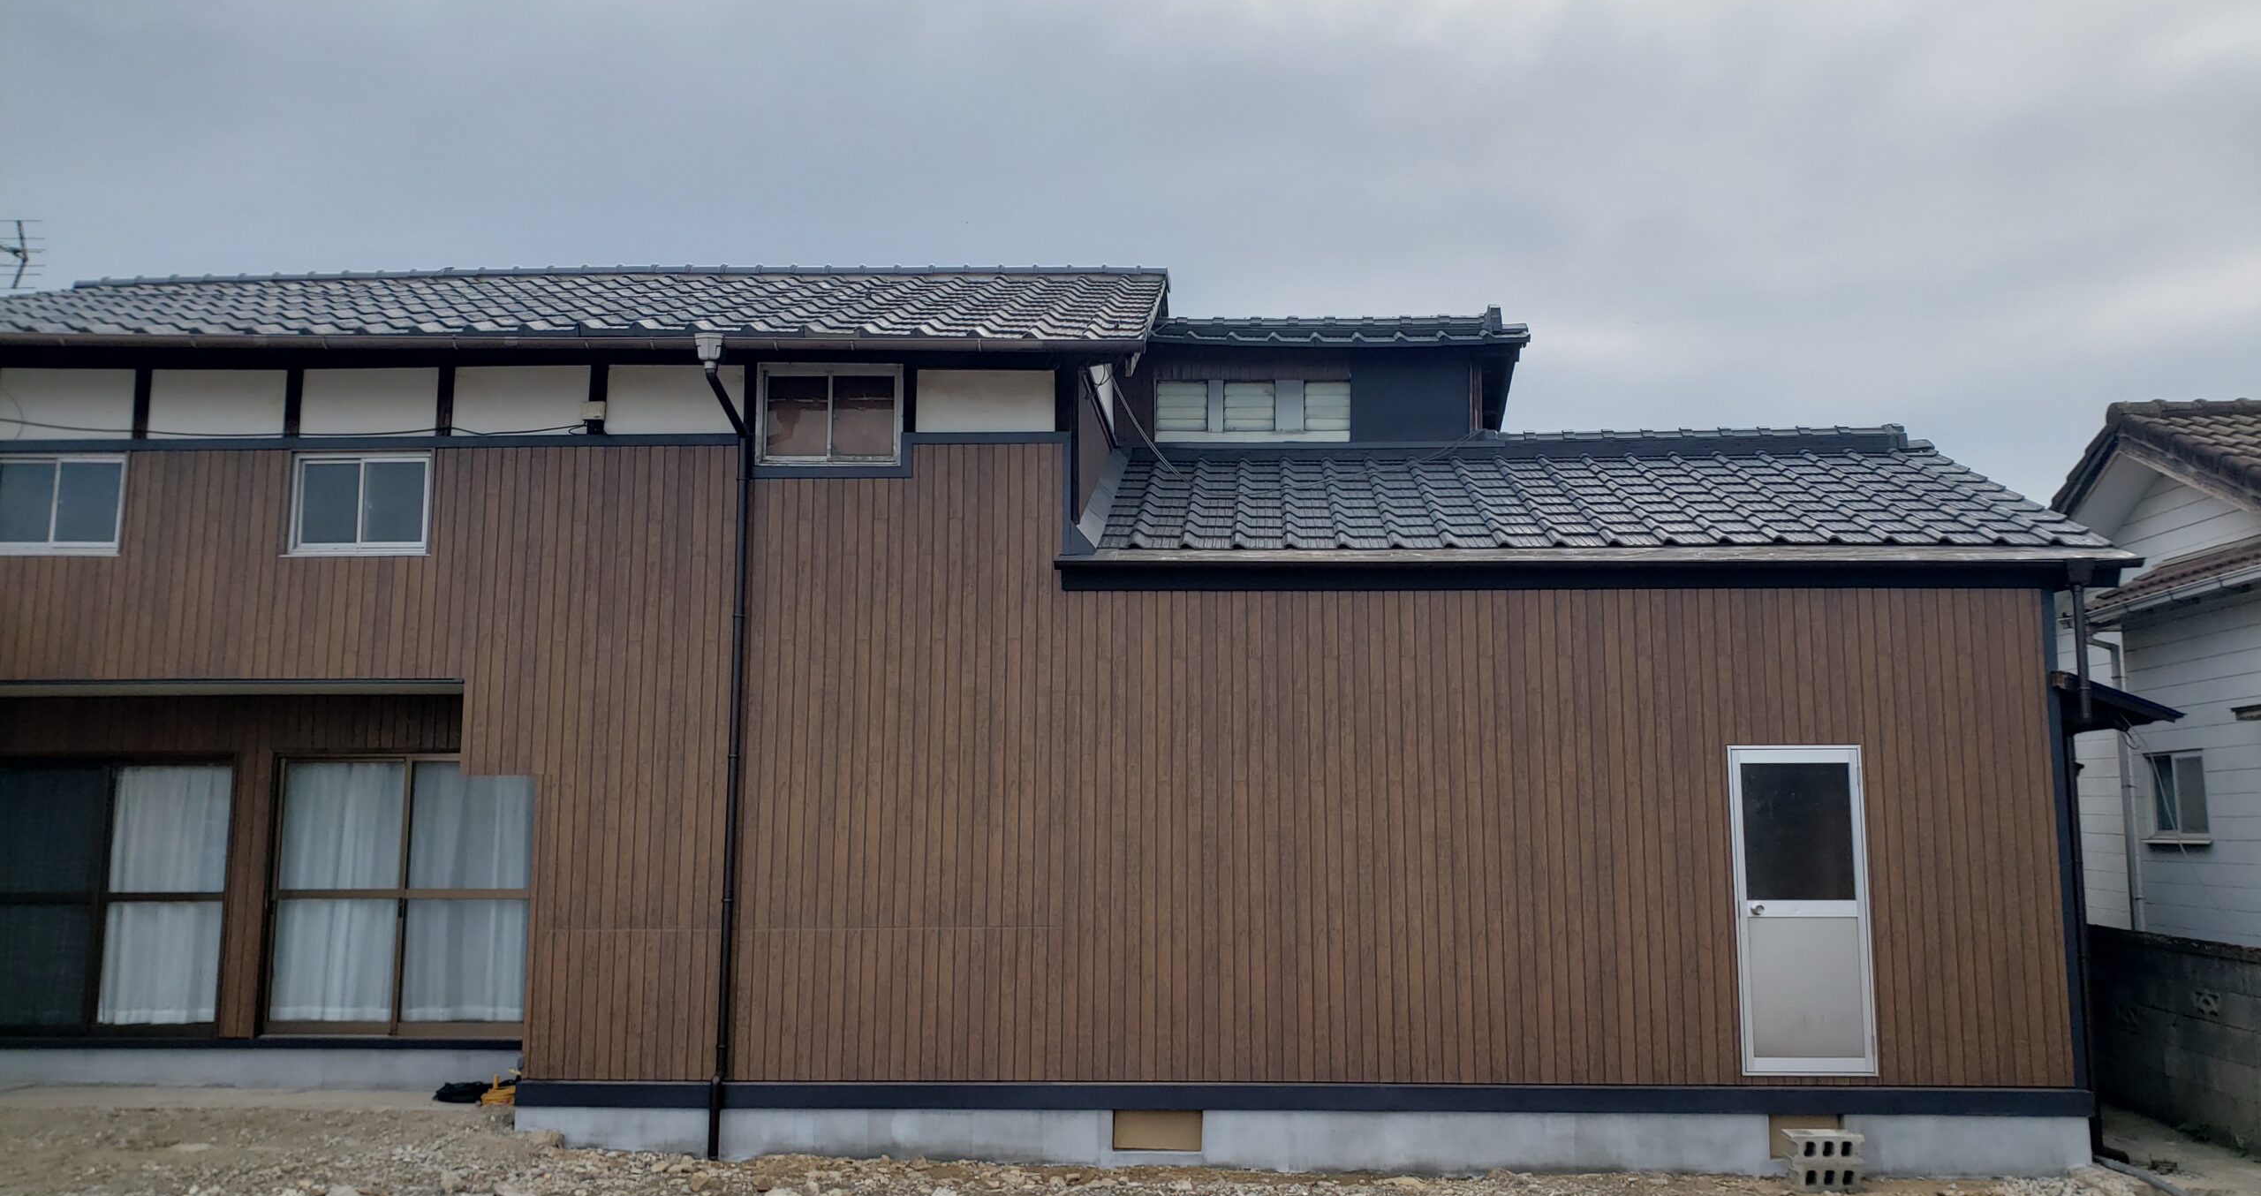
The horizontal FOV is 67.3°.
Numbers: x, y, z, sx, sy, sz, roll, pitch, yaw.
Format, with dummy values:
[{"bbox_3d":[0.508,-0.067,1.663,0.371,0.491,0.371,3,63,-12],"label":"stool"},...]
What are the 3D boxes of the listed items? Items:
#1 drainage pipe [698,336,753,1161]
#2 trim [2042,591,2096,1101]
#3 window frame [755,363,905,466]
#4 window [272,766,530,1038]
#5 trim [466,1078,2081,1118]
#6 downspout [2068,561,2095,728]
[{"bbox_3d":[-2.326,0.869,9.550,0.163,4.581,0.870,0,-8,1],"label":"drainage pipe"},{"bbox_3d":[5.383,1.389,9.803,0.082,2.870,0.080,0,-8,1],"label":"trim"},{"bbox_3d":[-1.814,-1.103,10.272,0.885,0.634,0.090,0,-8,1],"label":"window frame"},{"bbox_3d":[-4.751,1.941,11.137,1.770,1.789,0.110,0,-8,1],"label":"window"},{"bbox_3d":[0.949,2.851,9.654,8.970,0.146,0.050,0,-8,1],"label":"trim"},{"bbox_3d":[5.417,0.243,9.634,0.155,0.927,0.140,0,-8,1],"label":"downspout"}]

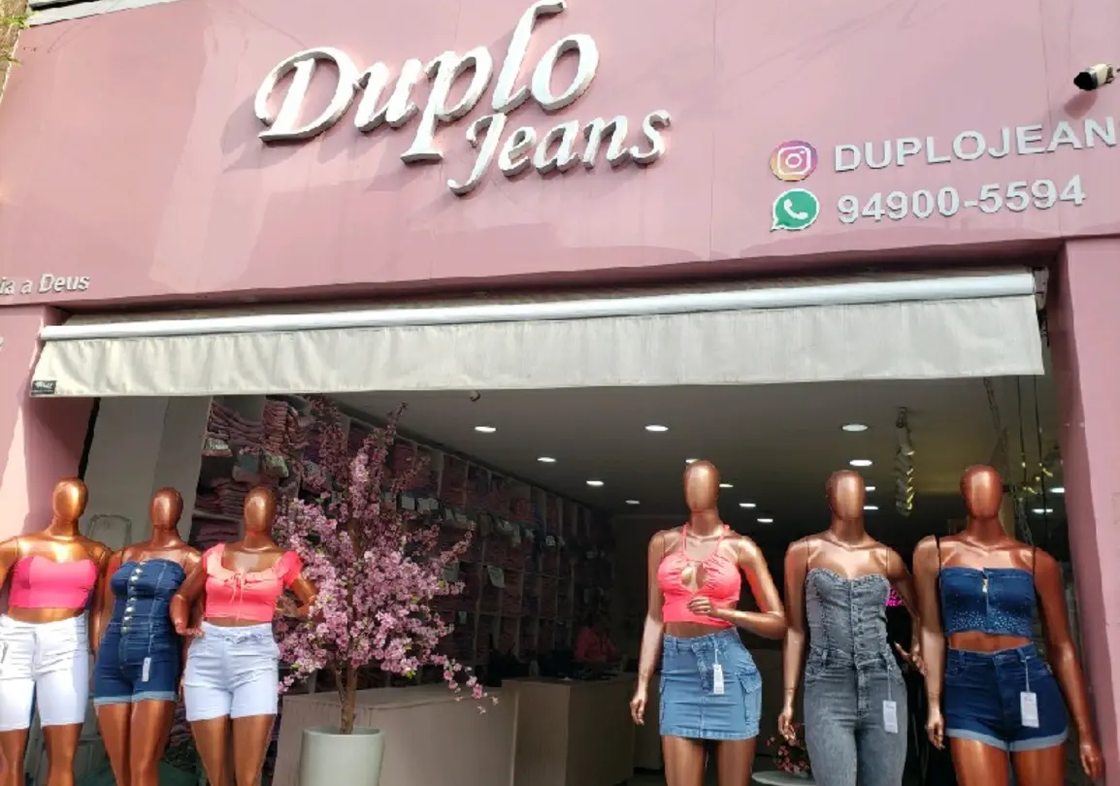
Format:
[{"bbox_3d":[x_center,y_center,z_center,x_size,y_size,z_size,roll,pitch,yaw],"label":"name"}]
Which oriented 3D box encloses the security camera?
[{"bbox_3d":[2.018,-1.189,3.171,0.140,0.075,0.075,-22,-5,-18],"label":"security camera"}]

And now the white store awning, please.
[{"bbox_3d":[-0.471,-0.220,3.932,4.839,0.456,0.300,-1,-13,17],"label":"white store awning"}]

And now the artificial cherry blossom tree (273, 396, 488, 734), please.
[{"bbox_3d":[-0.905,0.782,4.236,1.060,1.771,1.000,-1,-13,17],"label":"artificial cherry blossom tree"}]

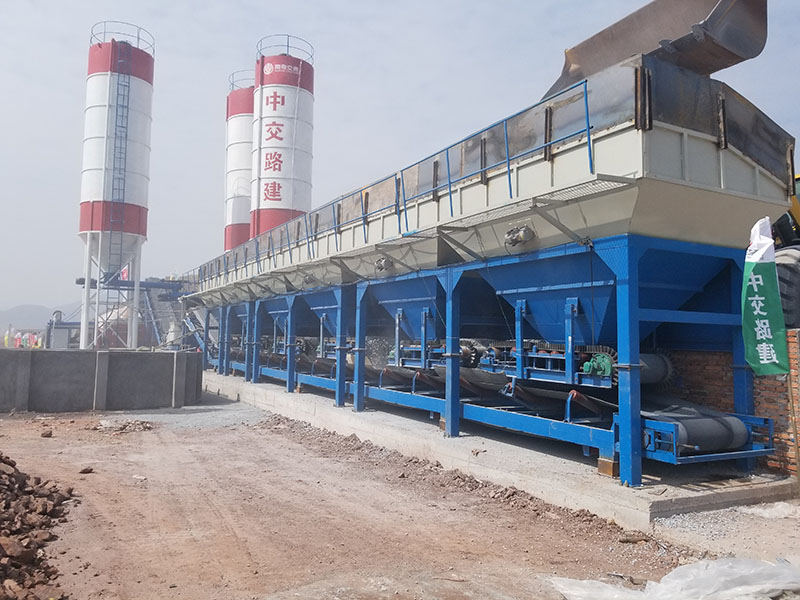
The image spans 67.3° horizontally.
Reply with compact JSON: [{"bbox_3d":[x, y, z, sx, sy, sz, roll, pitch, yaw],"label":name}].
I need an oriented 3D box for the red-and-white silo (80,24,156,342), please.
[{"bbox_3d":[-13.401,-4.699,28.260,2.950,16.600,2.950,3,-4,-29],"label":"red-and-white silo"}]

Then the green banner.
[{"bbox_3d":[3.771,-0.046,6.200,0.400,1.600,0.120,-5,-4,27],"label":"green banner"}]

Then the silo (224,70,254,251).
[{"bbox_3d":[-8.177,-4.349,33.099,2.950,16.600,2.950,0,-3,8],"label":"silo"}]

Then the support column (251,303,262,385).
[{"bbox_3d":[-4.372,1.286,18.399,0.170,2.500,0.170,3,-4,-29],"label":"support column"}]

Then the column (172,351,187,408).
[{"bbox_3d":[-6.060,2.186,16.557,0.320,1.510,0.300,3,-4,-29],"label":"column"}]

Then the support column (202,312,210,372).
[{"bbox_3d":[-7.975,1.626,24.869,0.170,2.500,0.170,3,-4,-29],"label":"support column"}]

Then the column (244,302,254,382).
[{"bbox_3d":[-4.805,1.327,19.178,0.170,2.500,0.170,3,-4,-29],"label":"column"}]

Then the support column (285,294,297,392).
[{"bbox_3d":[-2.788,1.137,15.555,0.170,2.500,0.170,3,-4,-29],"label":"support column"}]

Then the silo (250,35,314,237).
[{"bbox_3d":[-5.718,-4.546,29.270,2.950,16.600,2.950,0,-3,8],"label":"silo"}]

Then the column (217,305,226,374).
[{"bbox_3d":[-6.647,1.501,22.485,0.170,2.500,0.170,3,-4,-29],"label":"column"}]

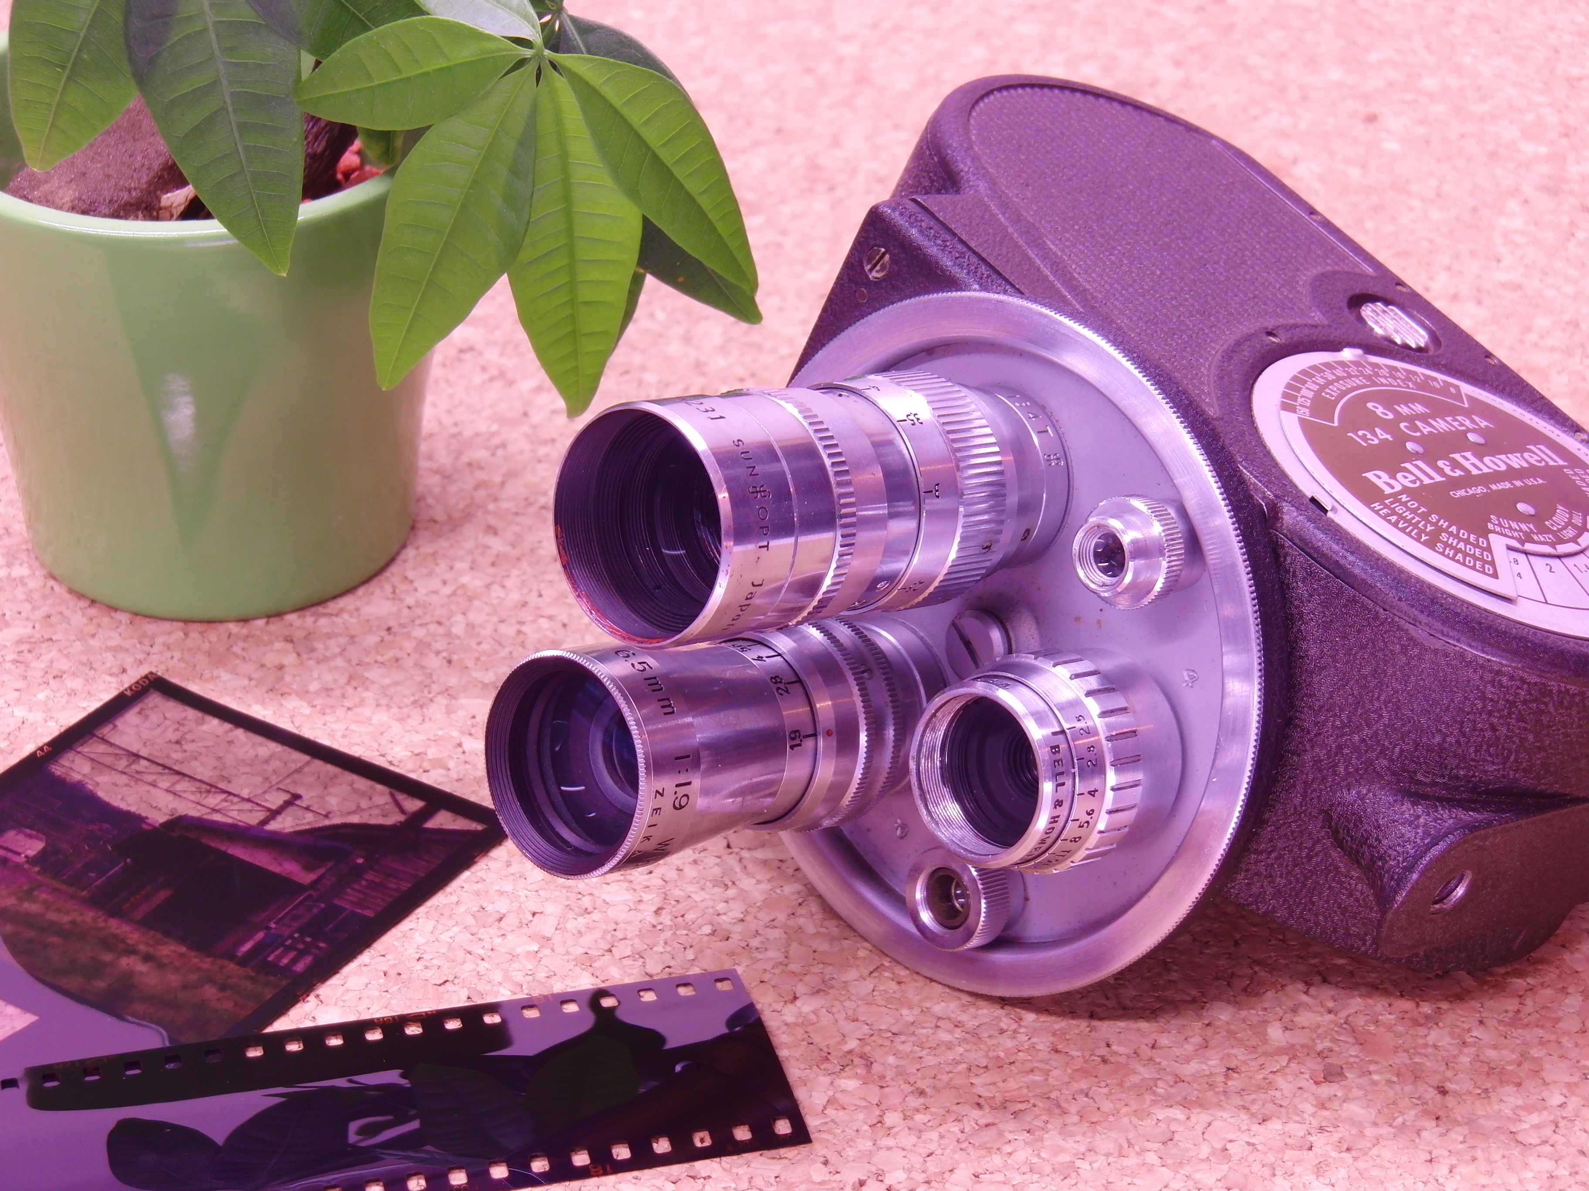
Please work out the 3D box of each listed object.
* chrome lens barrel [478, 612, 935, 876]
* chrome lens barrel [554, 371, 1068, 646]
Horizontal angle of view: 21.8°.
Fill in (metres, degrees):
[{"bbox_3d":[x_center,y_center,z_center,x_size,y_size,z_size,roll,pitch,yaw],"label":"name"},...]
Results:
[{"bbox_3d":[-0.008,0.016,0.484,0.027,0.027,0.054,28,24,37],"label":"chrome lens barrel"},{"bbox_3d":[0.004,-0.011,0.466,0.027,0.027,0.060,28,24,37],"label":"chrome lens barrel"}]

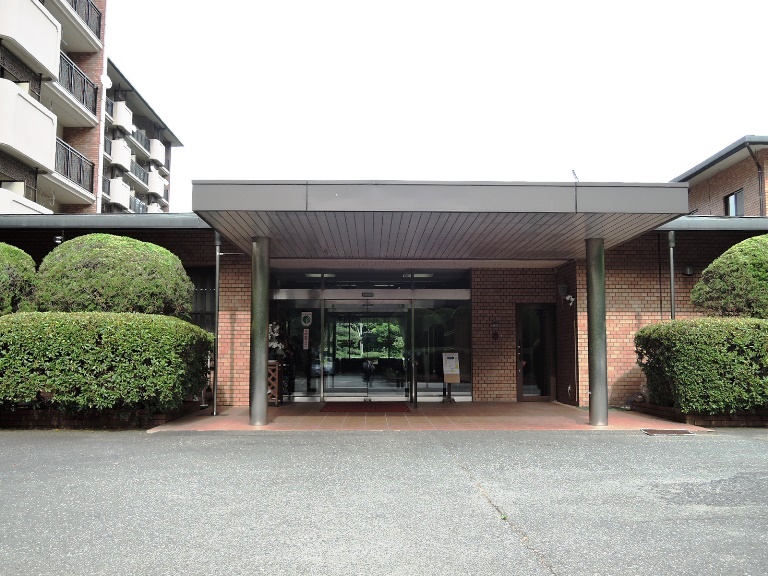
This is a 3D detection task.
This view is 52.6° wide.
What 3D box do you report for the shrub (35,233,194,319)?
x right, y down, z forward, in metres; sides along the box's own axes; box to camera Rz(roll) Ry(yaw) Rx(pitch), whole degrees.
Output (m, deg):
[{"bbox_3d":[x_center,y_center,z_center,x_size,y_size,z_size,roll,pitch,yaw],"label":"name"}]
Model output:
[{"bbox_3d":[-4.451,-0.142,12.847,2.576,1.500,2.266,0,-5,-1],"label":"shrub"}]

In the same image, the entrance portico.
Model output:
[{"bbox_3d":[0.678,0.479,12.068,6.197,3.196,5.047,0,-5,-1],"label":"entrance portico"}]

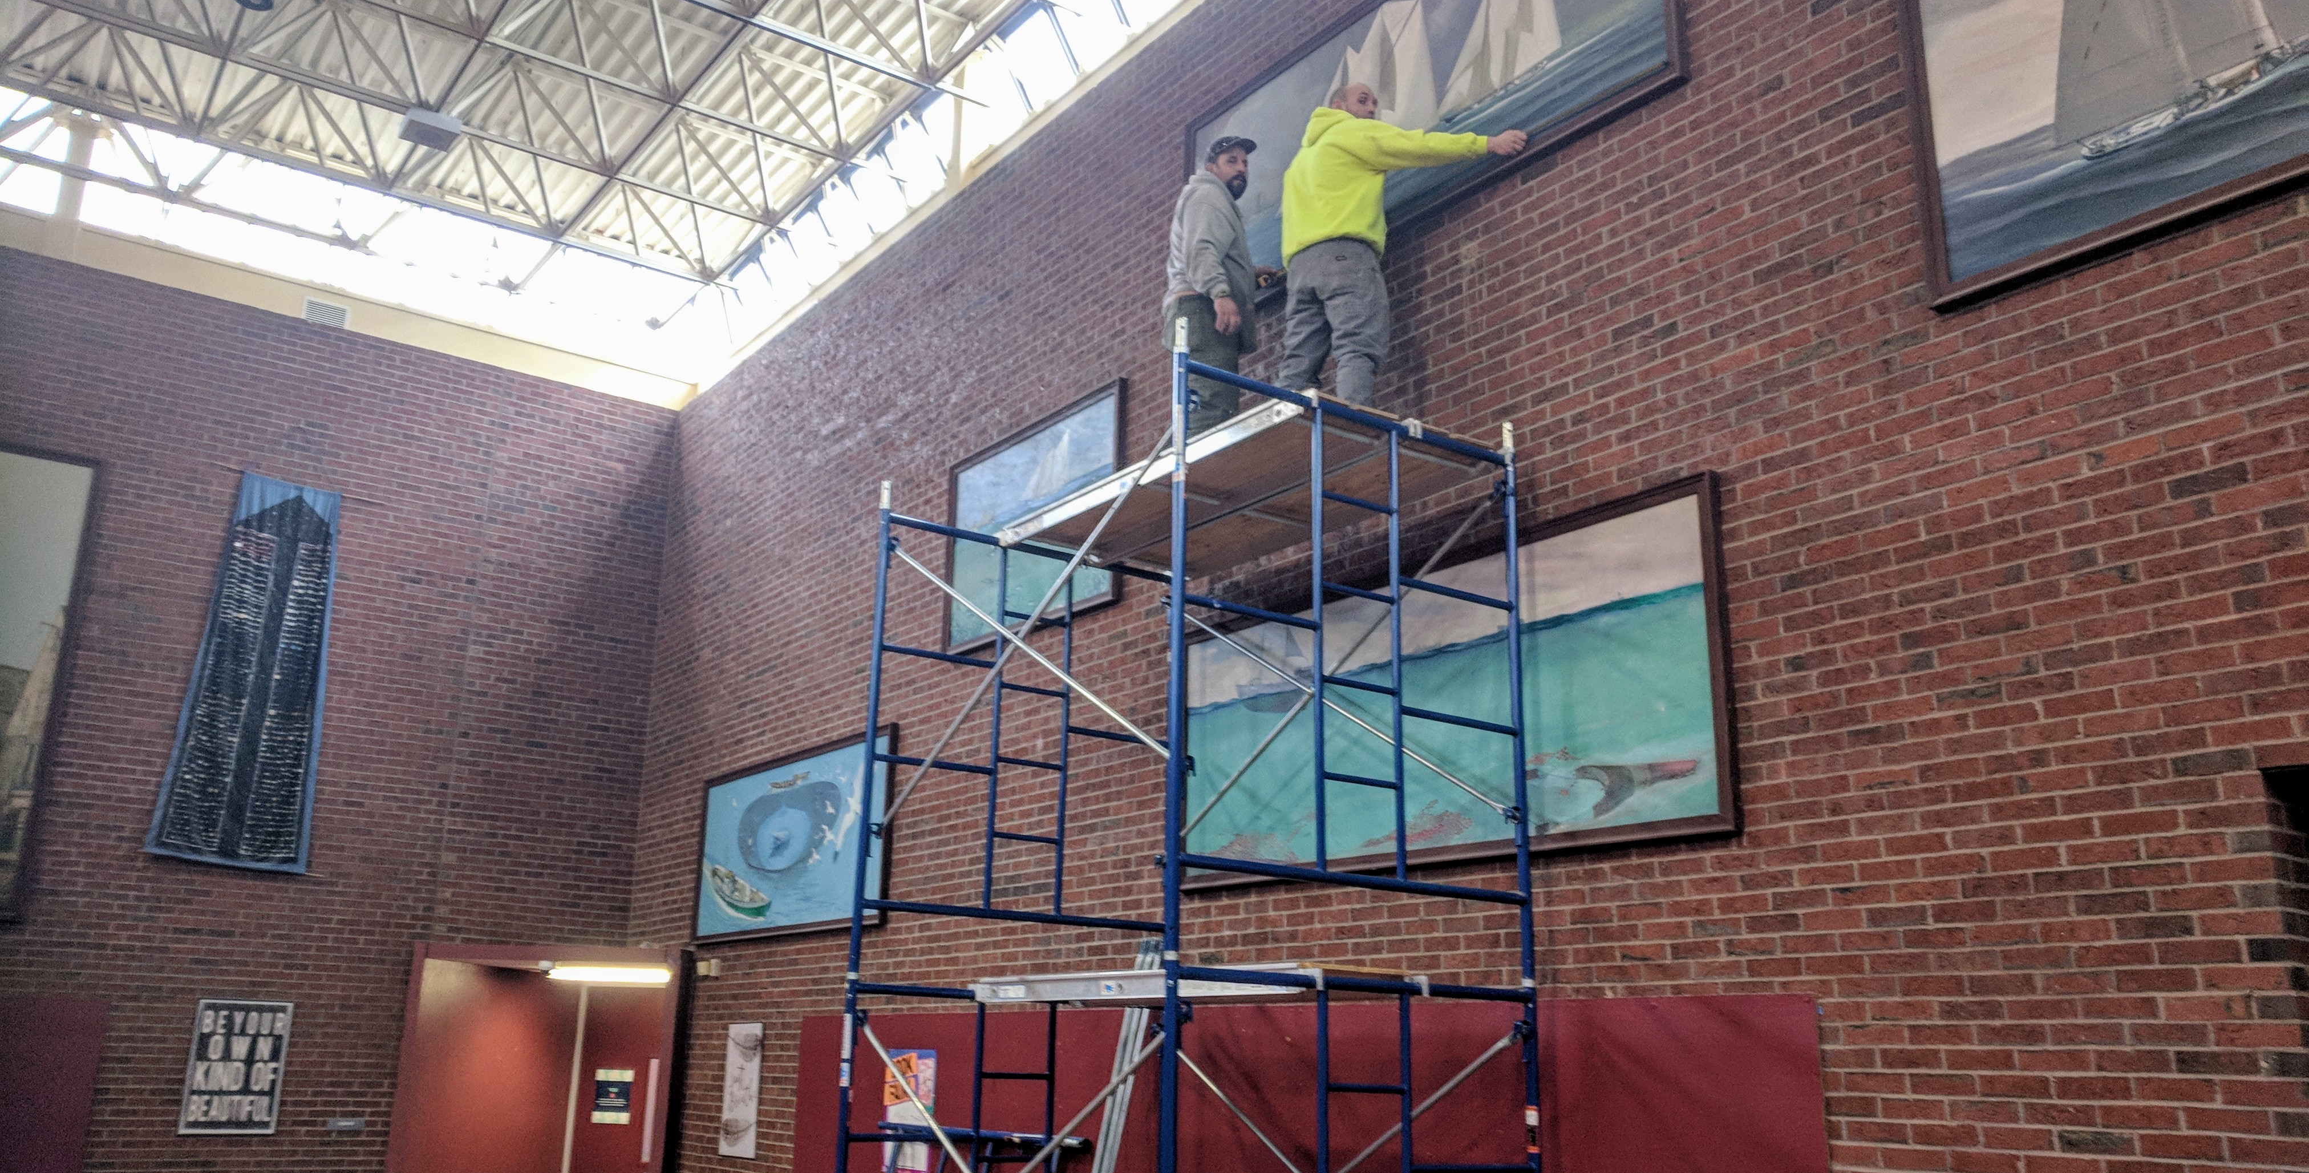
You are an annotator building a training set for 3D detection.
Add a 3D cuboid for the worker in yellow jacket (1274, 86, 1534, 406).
[{"bbox_3d":[0.863,-1.321,6.752,0.970,1.760,0.580,-9,-18,33],"label":"worker in yellow jacket"}]

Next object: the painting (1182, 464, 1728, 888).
[{"bbox_3d":[1.020,0.506,6.864,0.060,1.200,3.030,12,-18,-34],"label":"painting"}]

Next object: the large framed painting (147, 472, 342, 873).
[{"bbox_3d":[-6.568,0.602,12.728,1.060,2.920,0.050,12,-18,-34],"label":"large framed painting"}]

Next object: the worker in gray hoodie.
[{"bbox_3d":[0.320,-1.168,7.433,0.540,1.770,0.550,7,-16,-20],"label":"worker in gray hoodie"}]

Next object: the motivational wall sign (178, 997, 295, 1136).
[{"bbox_3d":[-6.417,3.372,12.145,0.600,0.900,0.030,12,-18,-34],"label":"motivational wall sign"}]

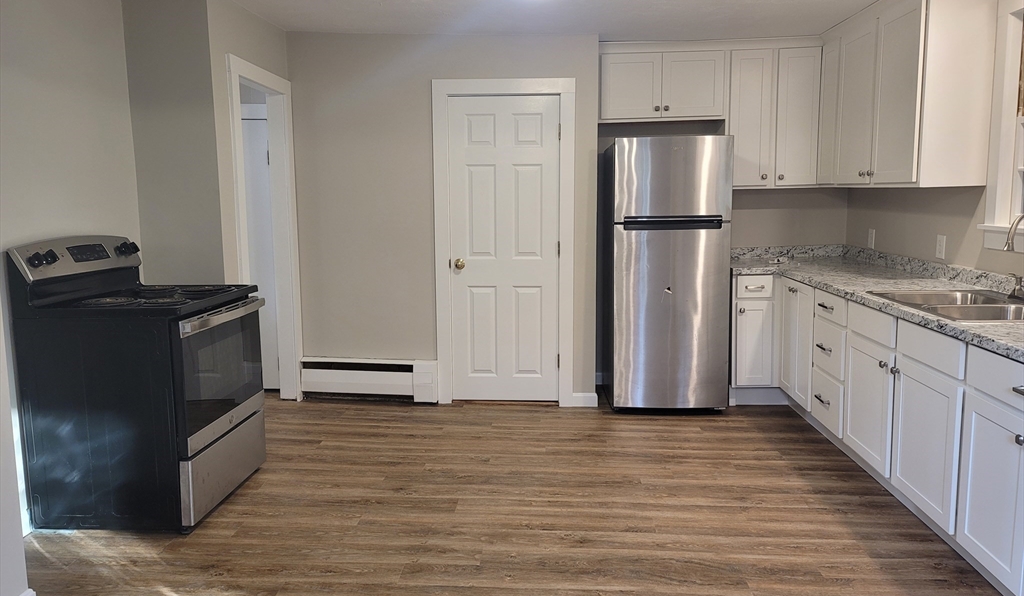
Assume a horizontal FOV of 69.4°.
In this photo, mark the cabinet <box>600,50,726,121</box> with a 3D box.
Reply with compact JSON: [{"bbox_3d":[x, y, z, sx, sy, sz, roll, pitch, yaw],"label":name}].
[{"bbox_3d":[1.011,-1.419,5.057,0.835,0.465,0.330,0,7,4],"label":"cabinet"}]

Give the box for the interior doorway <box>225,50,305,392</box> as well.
[{"bbox_3d":[-1.522,-0.294,4.555,0.135,2.160,0.903,0,7,4],"label":"interior doorway"}]

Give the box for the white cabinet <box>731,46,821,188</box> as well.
[{"bbox_3d":[1.739,-1.197,5.037,0.590,0.915,0.330,0,7,4],"label":"white cabinet"}]

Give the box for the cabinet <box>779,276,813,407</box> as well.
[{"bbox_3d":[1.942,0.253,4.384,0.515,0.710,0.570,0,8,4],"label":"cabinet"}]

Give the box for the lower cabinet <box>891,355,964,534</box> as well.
[{"bbox_3d":[1.901,0.548,2.864,0.598,0.545,0.522,0,7,4],"label":"lower cabinet"}]

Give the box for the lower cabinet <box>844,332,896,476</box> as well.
[{"bbox_3d":[1.937,0.478,3.395,0.598,0.545,0.528,0,7,4],"label":"lower cabinet"}]

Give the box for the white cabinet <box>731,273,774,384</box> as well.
[{"bbox_3d":[1.587,0.186,5.078,0.265,0.735,0.610,0,7,4],"label":"white cabinet"}]

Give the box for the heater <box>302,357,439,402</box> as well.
[{"bbox_3d":[-0.955,0.562,4.994,0.923,0.295,0.075,0,7,4],"label":"heater"}]

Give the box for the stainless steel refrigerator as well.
[{"bbox_3d":[1.022,-0.163,4.974,0.730,1.735,0.730,0,7,4],"label":"stainless steel refrigerator"}]

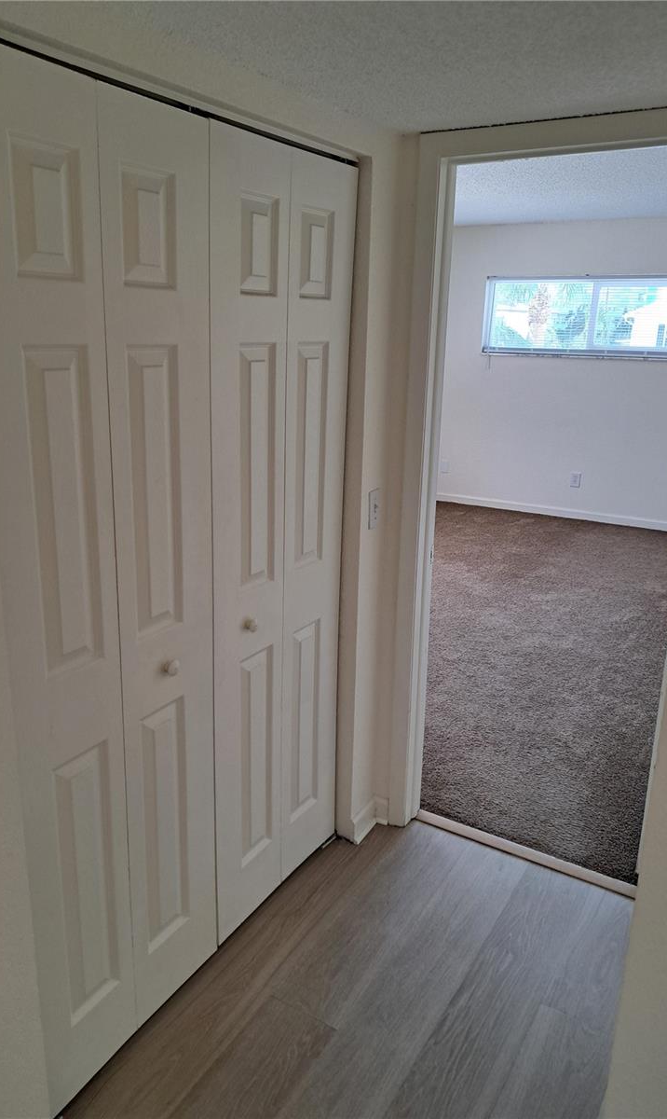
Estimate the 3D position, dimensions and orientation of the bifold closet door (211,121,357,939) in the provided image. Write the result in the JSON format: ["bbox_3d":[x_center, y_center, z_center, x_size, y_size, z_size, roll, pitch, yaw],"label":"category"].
[{"bbox_3d":[-0.134,0.019,2.076,0.040,2.007,0.593,11,19,30],"label":"bifold closet door"}]

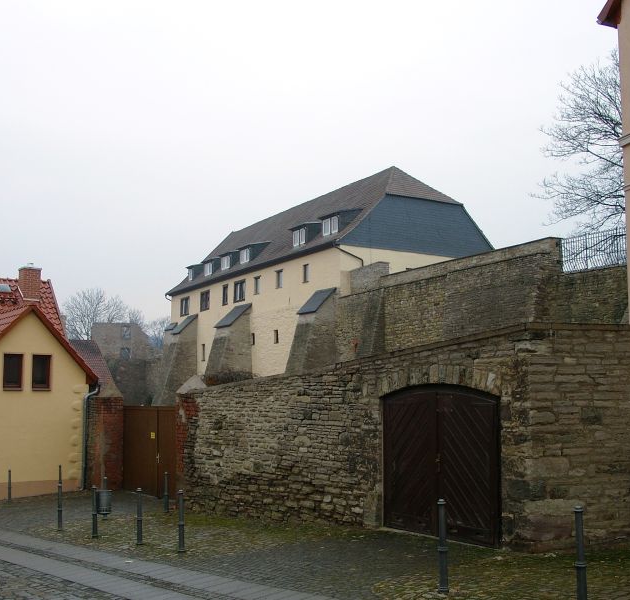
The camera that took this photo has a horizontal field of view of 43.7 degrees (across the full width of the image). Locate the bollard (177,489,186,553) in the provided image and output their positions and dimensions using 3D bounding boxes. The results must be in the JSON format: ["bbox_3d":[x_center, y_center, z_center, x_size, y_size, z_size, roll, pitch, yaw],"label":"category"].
[{"bbox_3d":[-1.987,3.317,11.787,0.100,0.900,0.100,1,-6,-9],"label":"bollard"}]

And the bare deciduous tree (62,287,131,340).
[{"bbox_3d":[-19.198,5.000,67.863,6.200,12.081,6.200,2,-7,-16],"label":"bare deciduous tree"}]

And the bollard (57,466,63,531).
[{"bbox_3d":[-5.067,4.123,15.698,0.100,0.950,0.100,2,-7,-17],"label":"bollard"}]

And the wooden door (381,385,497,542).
[{"bbox_3d":[1.895,2.432,11.700,0.300,2.333,3.115,3,-7,-24],"label":"wooden door"}]

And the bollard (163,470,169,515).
[{"bbox_3d":[-3.365,4.391,17.917,0.100,0.900,0.100,1,-6,-10],"label":"bollard"}]

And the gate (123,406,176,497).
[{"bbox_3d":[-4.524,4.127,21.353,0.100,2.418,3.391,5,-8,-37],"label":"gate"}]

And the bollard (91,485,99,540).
[{"bbox_3d":[-3.940,3.811,14.140,0.100,0.900,0.100,2,-7,-15],"label":"bollard"}]

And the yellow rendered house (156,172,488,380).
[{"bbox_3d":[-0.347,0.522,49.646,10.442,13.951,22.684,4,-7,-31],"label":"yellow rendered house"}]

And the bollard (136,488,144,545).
[{"bbox_3d":[-2.870,3.562,12.936,0.100,0.900,0.100,1,-6,-12],"label":"bollard"}]

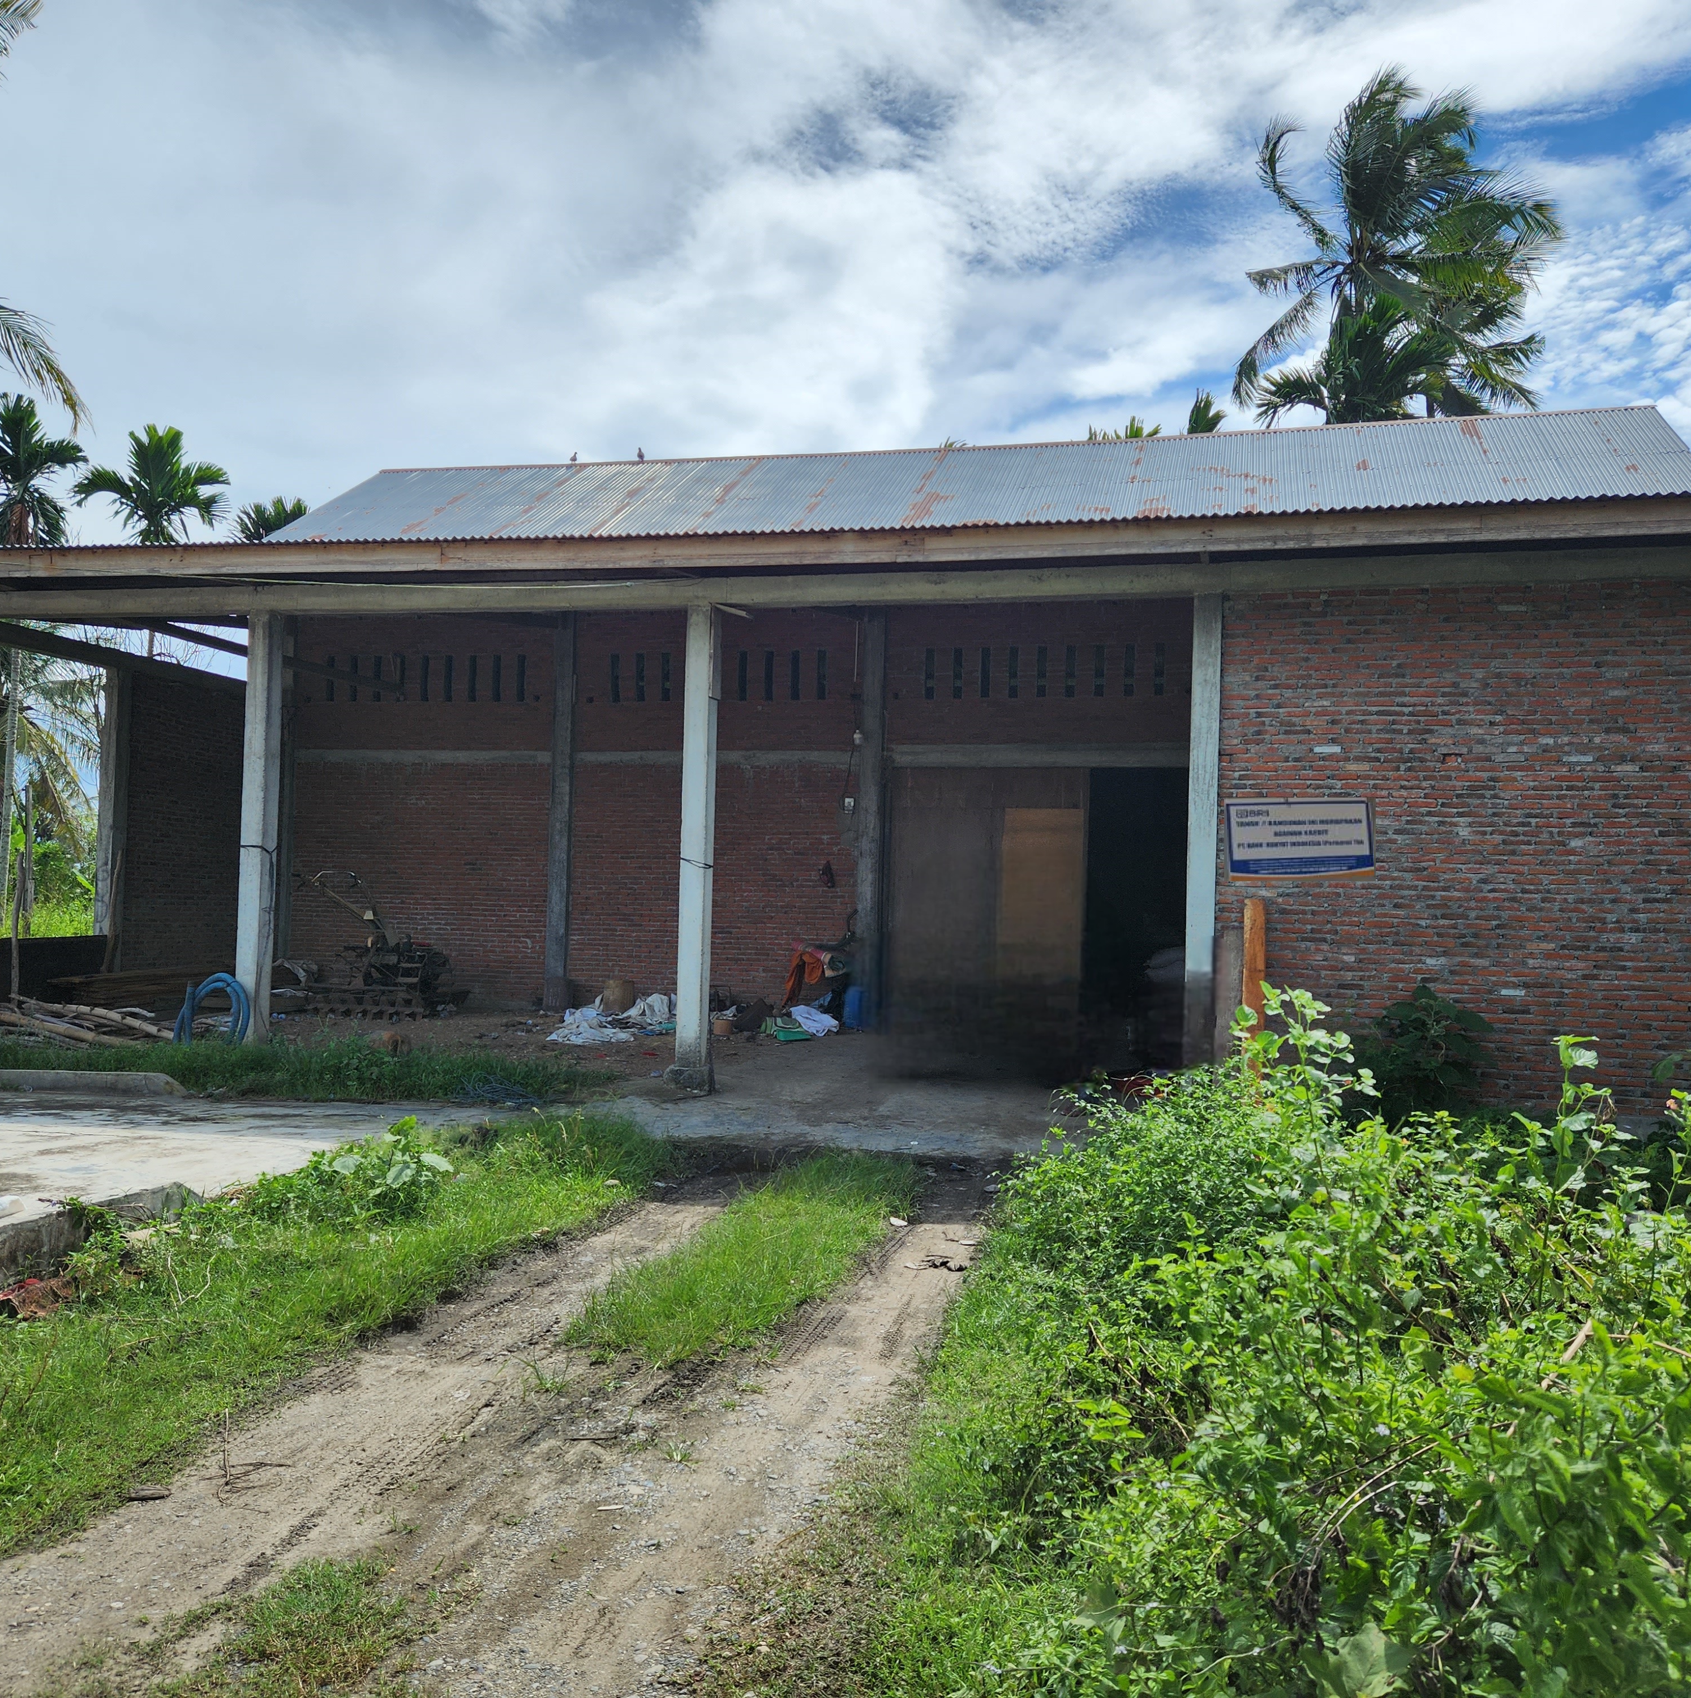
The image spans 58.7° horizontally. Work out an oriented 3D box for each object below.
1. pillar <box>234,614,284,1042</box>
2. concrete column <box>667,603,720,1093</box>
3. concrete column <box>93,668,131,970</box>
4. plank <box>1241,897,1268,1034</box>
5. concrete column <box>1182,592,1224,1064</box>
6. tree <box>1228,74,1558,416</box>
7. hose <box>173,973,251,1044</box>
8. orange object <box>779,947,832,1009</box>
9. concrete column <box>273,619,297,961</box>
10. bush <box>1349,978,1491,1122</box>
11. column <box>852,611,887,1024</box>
[{"bbox_3d":[-5.156,-0.109,13.253,0.222,3.900,0.202,1,-2,13],"label":"pillar"},{"bbox_3d":[-1.205,-0.027,12.322,0.200,3.889,0.200,1,-2,13],"label":"concrete column"},{"bbox_3d":[-8.210,-0.116,16.882,0.220,3.810,0.220,1,-1,14],"label":"concrete column"},{"bbox_3d":[2.844,1.071,10.554,0.131,1.433,0.101,1,-2,13],"label":"plank"},{"bbox_3d":[2.649,0.027,11.145,0.200,3.840,0.200,1,-1,14],"label":"concrete column"},{"bbox_3d":[11.464,-6.887,31.833,7.000,19.447,7.000,1,-2,13],"label":"tree"},{"bbox_3d":[-5.364,1.407,12.763,0.660,0.720,0.280,1,-1,14],"label":"hose"},{"bbox_3d":[-0.452,1.499,17.505,0.620,0.720,0.400,1,-1,14],"label":"orange object"},{"bbox_3d":[-7.489,-0.566,20.110,0.242,5.125,0.222,1,-2,13],"label":"concrete column"},{"bbox_3d":[3.909,1.412,10.268,0.950,1.050,0.750,1,-1,14],"label":"bush"},{"bbox_3d":[0.290,-0.415,17.790,0.220,5.000,0.220,1,-1,14],"label":"column"}]

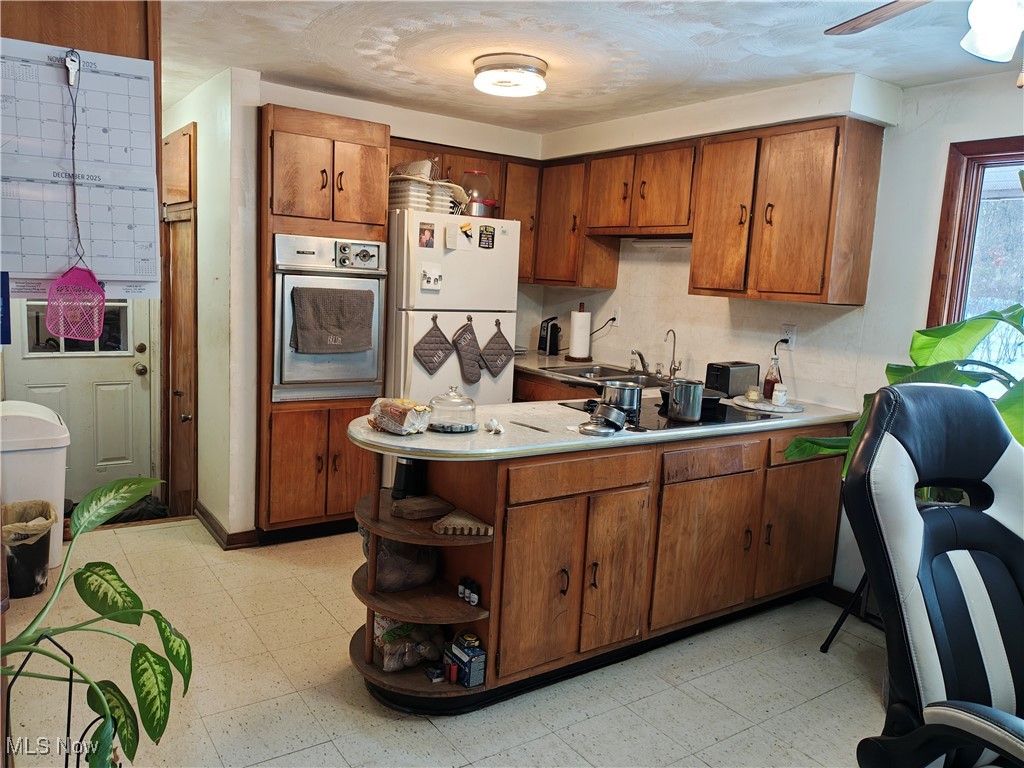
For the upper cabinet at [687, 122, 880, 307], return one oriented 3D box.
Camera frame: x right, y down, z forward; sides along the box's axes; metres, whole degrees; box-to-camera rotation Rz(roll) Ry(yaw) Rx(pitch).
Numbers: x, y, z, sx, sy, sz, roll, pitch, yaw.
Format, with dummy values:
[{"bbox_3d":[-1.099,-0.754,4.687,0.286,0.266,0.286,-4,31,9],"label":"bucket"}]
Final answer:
[{"bbox_3d":[1.225,-0.768,3.410,0.306,0.751,0.760,-2,10,-35],"label":"upper cabinet"}]

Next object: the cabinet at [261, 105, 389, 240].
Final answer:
[{"bbox_3d":[-1.028,-1.036,3.784,0.601,0.578,0.585,-2,10,-35],"label":"cabinet"}]

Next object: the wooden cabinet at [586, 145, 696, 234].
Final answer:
[{"bbox_3d":[0.781,-1.032,4.032,0.306,0.452,0.828,-2,10,-35],"label":"wooden cabinet"}]

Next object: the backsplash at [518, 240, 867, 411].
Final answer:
[{"bbox_3d":[0.869,-0.426,4.175,0.040,0.776,2.350,-2,10,-35],"label":"backsplash"}]

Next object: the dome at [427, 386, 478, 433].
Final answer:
[{"bbox_3d":[-0.196,0.078,2.519,0.178,0.145,0.178,3,8,0],"label":"dome"}]

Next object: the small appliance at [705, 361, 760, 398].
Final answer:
[{"bbox_3d":[1.100,-0.033,3.693,0.240,0.158,0.147,-3,11,-38],"label":"small appliance"}]

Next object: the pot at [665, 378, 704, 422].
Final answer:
[{"bbox_3d":[0.667,0.067,2.869,0.128,0.147,0.155,8,10,30],"label":"pot"}]

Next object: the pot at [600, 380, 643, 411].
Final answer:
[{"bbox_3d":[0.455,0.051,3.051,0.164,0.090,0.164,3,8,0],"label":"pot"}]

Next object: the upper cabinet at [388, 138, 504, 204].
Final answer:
[{"bbox_3d":[-0.488,-1.219,4.407,0.867,0.358,0.300,-3,10,-35],"label":"upper cabinet"}]

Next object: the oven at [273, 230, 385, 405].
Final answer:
[{"bbox_3d":[-1.044,-0.356,3.936,0.593,0.812,0.555,-3,10,-35],"label":"oven"}]

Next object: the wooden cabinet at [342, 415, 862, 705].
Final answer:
[{"bbox_3d":[0.426,0.571,3.014,2.250,0.885,0.655,-3,10,-35],"label":"wooden cabinet"}]

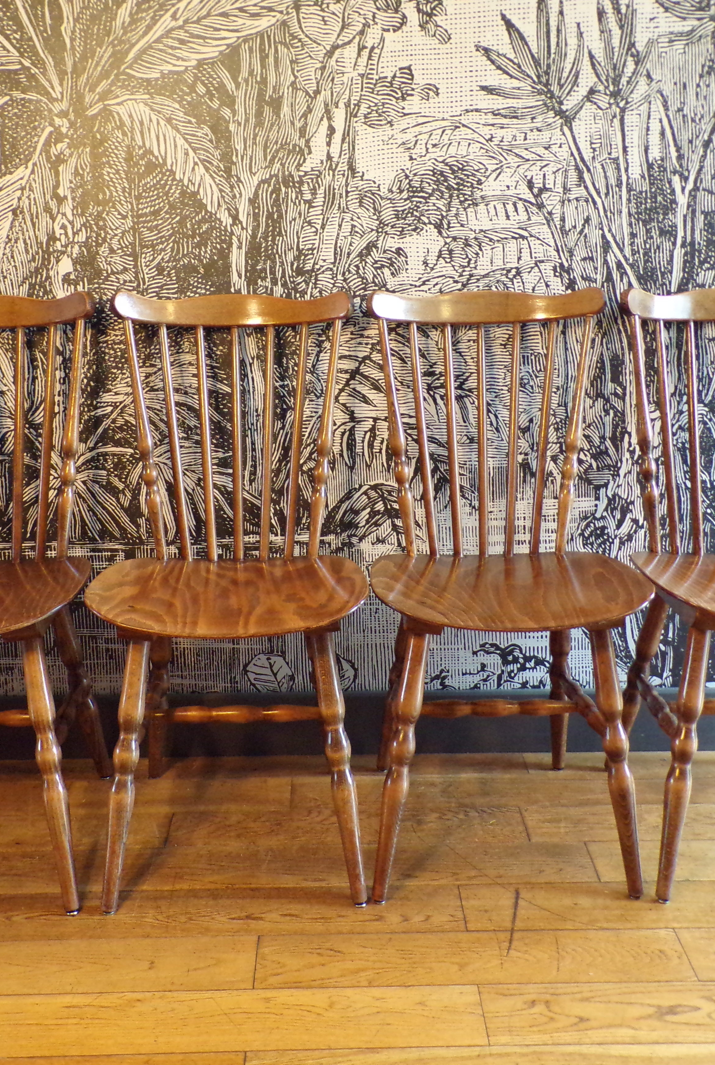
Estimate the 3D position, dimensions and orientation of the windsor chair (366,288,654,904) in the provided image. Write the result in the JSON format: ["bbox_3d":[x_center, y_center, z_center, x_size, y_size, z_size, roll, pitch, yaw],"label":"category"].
[{"bbox_3d":[0.221,0.077,1.803,0.430,0.864,0.468,-1,17,-2],"label":"windsor chair"}]

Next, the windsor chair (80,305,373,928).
[{"bbox_3d":[-0.192,0.084,1.787,0.430,0.864,0.468,-1,17,-2],"label":"windsor chair"}]

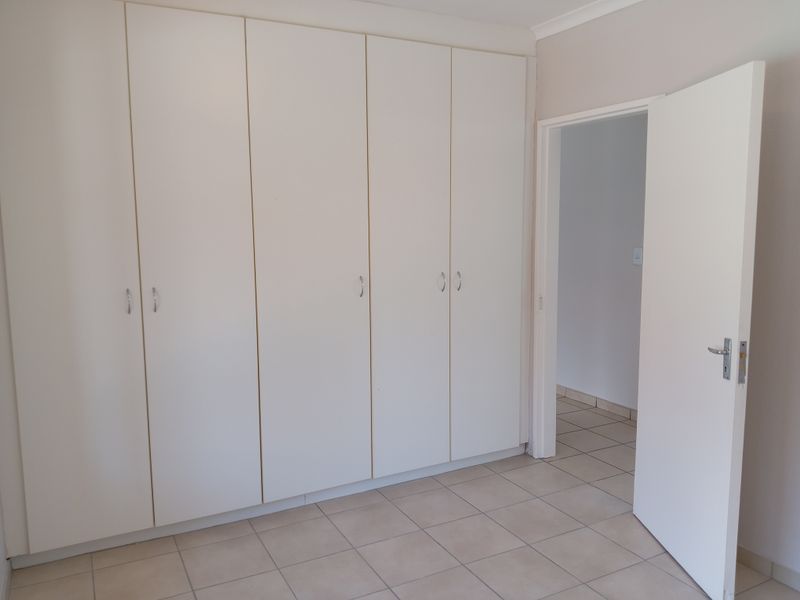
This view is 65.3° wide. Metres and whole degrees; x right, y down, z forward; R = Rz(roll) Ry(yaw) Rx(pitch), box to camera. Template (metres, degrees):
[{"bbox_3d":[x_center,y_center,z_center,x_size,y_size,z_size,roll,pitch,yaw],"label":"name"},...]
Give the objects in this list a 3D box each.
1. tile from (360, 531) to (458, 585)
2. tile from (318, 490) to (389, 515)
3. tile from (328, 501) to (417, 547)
[{"bbox_3d":[0.035,1.149,2.785,0.350,0.010,0.350,-4,8,-28],"label":"tile"},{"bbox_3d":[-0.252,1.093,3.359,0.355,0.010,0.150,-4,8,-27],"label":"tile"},{"bbox_3d":[-0.132,1.121,3.132,0.355,0.010,0.355,-4,8,-27],"label":"tile"}]

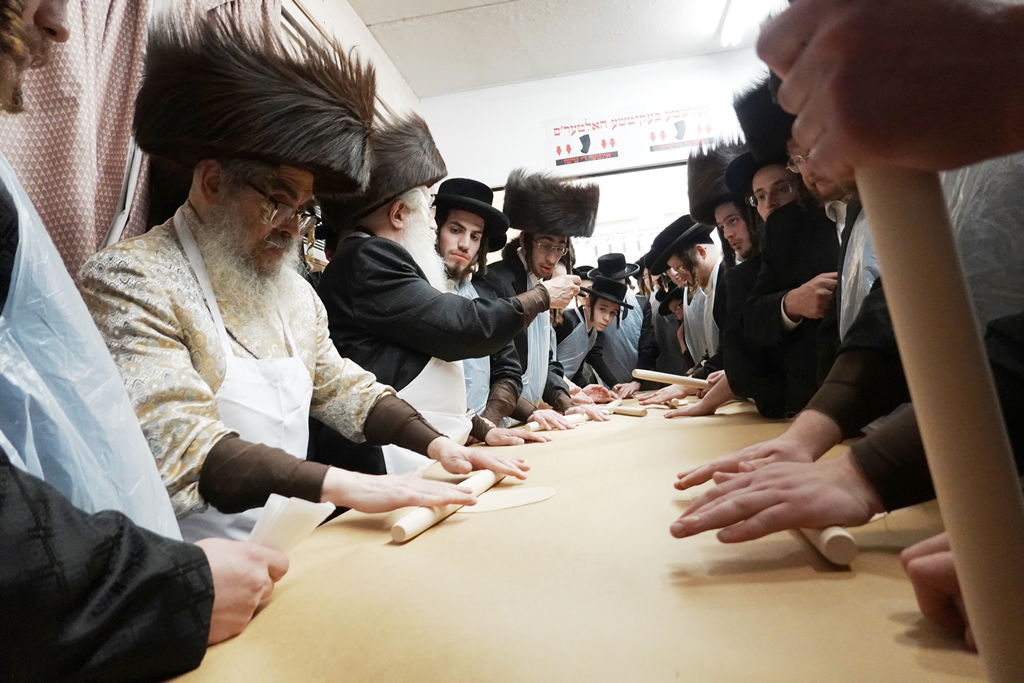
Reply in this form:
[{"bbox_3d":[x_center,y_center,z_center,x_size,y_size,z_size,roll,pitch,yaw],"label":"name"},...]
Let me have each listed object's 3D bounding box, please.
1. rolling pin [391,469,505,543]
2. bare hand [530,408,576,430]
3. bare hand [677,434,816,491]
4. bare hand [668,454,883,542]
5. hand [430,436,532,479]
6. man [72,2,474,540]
[{"bbox_3d":[-0.073,0.233,1.052,0.026,0.026,0.430,-6,-1,18],"label":"rolling pin"},{"bbox_3d":[0.111,0.215,1.865,0.090,0.055,0.170,-5,8,-39],"label":"bare hand"},{"bbox_3d":[0.308,0.155,0.882,0.200,0.060,0.100,-9,0,-15],"label":"bare hand"},{"bbox_3d":[0.260,0.158,0.678,0.205,0.060,0.110,-5,-1,-12],"label":"bare hand"},{"bbox_3d":[-0.054,0.207,1.225,0.190,0.060,0.100,9,5,22],"label":"hand"},{"bbox_3d":[-0.324,0.353,1.068,0.655,1.600,0.590,-6,-1,19],"label":"man"}]

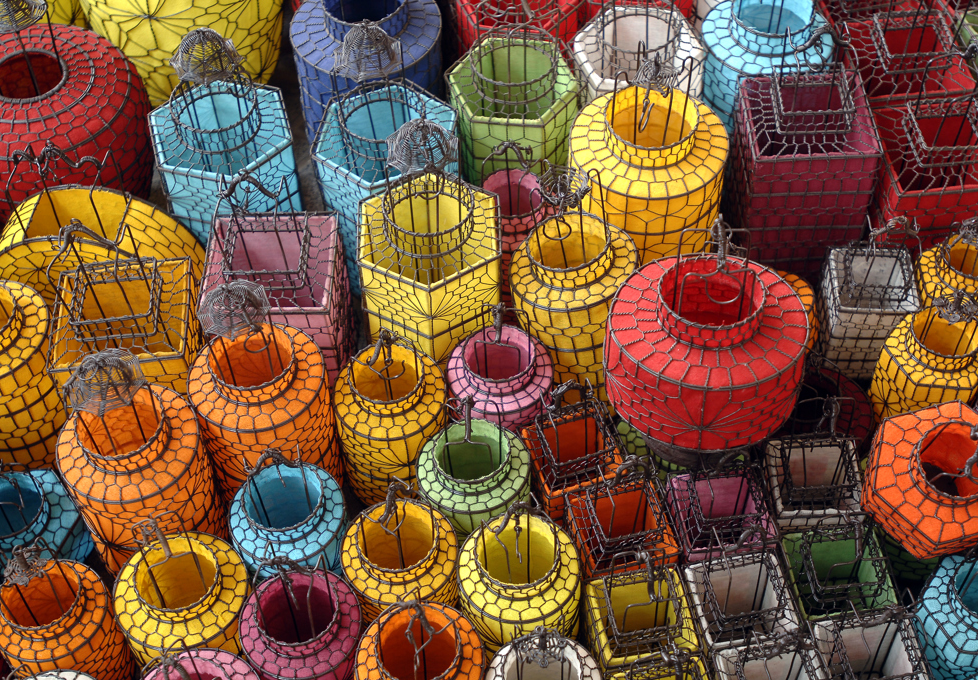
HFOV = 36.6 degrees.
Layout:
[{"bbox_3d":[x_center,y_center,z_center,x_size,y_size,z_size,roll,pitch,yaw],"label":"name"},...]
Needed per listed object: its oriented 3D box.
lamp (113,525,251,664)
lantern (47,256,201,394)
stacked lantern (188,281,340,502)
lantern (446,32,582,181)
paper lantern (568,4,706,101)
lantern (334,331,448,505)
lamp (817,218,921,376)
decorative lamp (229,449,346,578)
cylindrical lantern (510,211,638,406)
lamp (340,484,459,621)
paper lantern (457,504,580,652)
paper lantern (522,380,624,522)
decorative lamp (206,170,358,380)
[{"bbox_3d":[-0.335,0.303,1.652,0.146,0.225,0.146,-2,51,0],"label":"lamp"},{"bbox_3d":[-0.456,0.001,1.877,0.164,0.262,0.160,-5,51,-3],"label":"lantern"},{"bbox_3d":[-0.271,0.075,1.778,0.172,0.357,0.172,-14,53,-9],"label":"stacked lantern"},{"bbox_3d":[0.039,-0.271,2.070,0.195,0.309,0.168,4,52,5],"label":"lantern"},{"bbox_3d":[0.208,-0.326,2.117,0.188,0.295,0.163,6,52,6],"label":"paper lantern"},{"bbox_3d":[-0.116,0.097,1.812,0.143,0.270,0.143,-7,52,-4],"label":"lantern"},{"bbox_3d":[0.503,-0.059,1.957,0.112,0.206,0.112,-1,52,1],"label":"lamp"},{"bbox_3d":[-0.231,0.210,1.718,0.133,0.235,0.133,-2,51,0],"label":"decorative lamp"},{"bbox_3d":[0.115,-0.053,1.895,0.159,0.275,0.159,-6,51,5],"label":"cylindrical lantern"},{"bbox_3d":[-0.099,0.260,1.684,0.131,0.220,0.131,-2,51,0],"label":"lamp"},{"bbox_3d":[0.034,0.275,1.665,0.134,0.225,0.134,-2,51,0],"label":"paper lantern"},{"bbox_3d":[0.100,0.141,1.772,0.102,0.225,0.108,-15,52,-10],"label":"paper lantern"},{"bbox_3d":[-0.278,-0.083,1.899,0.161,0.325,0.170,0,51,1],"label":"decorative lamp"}]

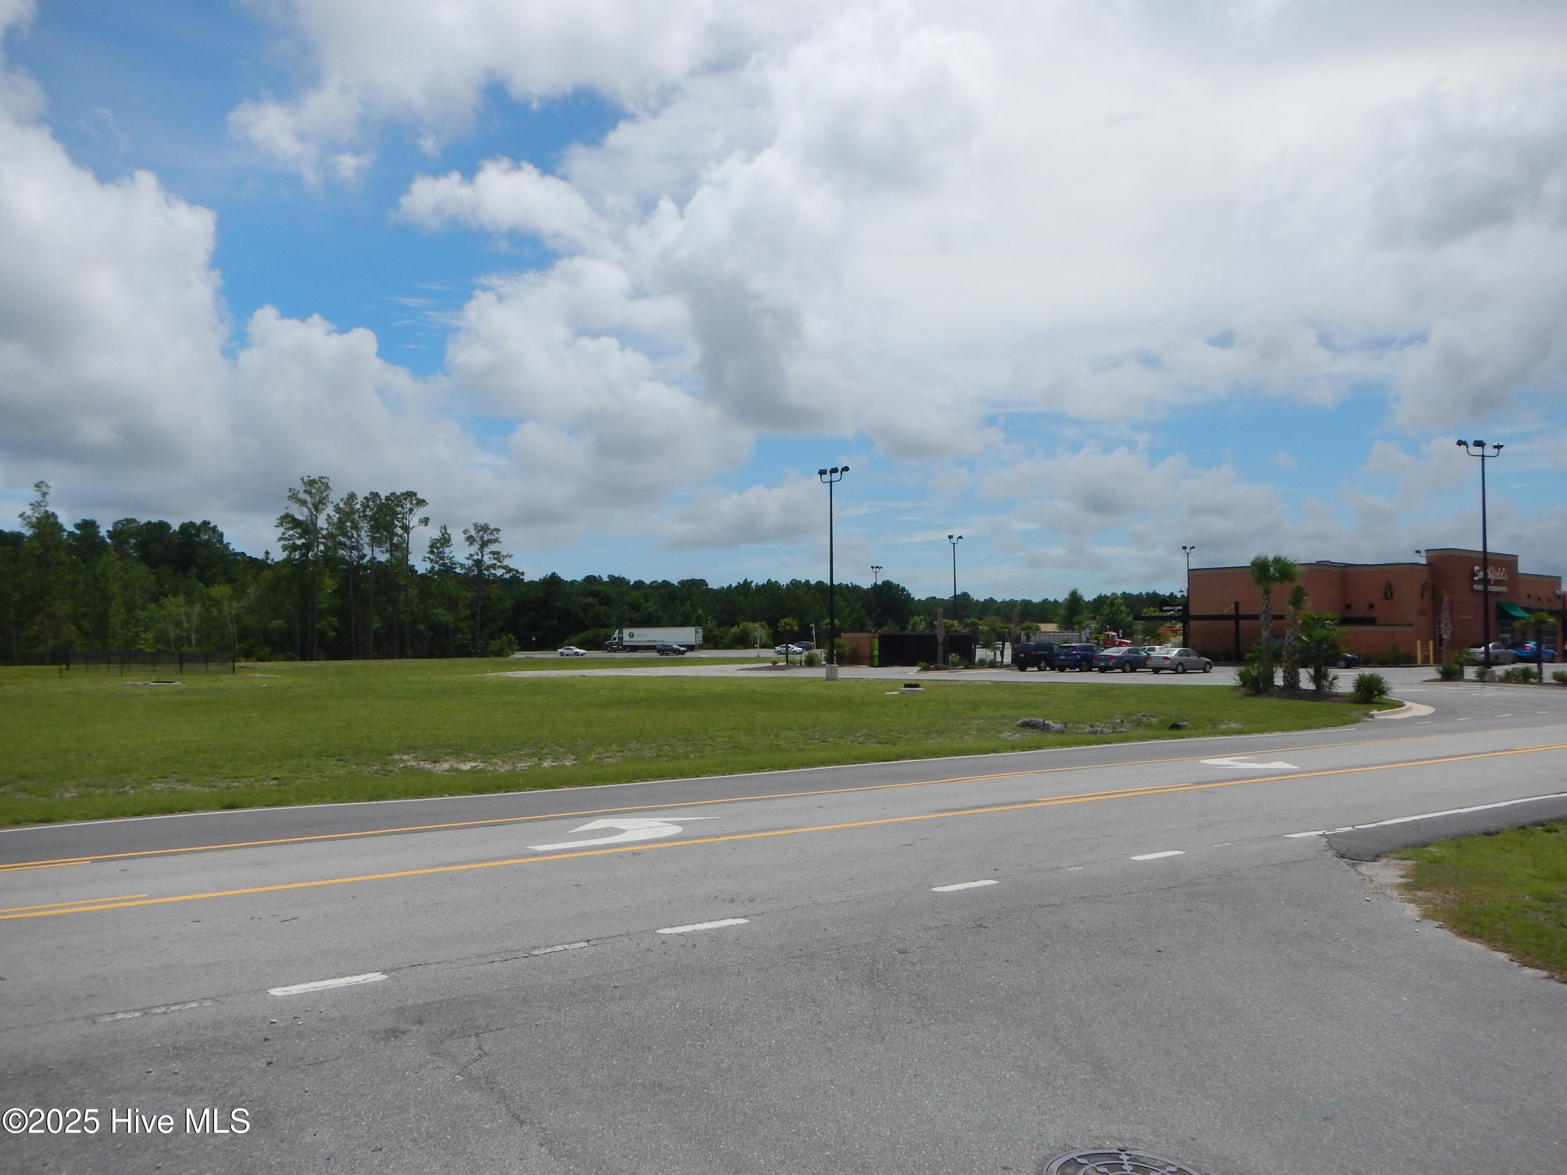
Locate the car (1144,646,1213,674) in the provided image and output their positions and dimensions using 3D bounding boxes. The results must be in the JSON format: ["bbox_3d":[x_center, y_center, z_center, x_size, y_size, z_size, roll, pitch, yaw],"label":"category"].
[{"bbox_3d":[22.806,4.237,72.977,4.490,1.435,1.750,2,-3,-39],"label":"car"}]

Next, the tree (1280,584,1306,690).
[{"bbox_3d":[18.303,1.773,45.500,1.000,3.810,1.000,2,-3,-38],"label":"tree"}]

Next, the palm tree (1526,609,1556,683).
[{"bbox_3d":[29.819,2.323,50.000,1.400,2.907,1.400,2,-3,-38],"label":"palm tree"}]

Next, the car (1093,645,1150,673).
[{"bbox_3d":[20.646,4.328,75.075,5.050,1.470,1.860,2,-3,-39],"label":"car"}]

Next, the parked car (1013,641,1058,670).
[{"bbox_3d":[16.707,4.391,79.778,4.800,1.780,1.880,2,-3,-39],"label":"parked car"}]

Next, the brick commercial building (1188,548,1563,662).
[{"bbox_3d":[45.643,1.756,96.984,25.600,7.800,16.100,2,-3,-38],"label":"brick commercial building"}]

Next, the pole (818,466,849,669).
[{"bbox_3d":[2.376,-0.669,60.000,0.750,10.135,1.500,2,-3,-38],"label":"pole"}]

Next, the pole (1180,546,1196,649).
[{"bbox_3d":[35.112,1.461,110.000,0.600,10.040,1.600,2,-3,-38],"label":"pole"}]

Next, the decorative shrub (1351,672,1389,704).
[{"bbox_3d":[17.117,2.939,37.000,1.100,0.875,1.100,2,-3,-38],"label":"decorative shrub"}]

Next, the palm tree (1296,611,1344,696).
[{"bbox_3d":[18.316,2.232,43.200,1.600,2.795,1.600,2,-3,-38],"label":"palm tree"}]

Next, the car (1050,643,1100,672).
[{"bbox_3d":[18.646,4.344,77.478,4.600,1.660,1.840,2,-3,-39],"label":"car"}]

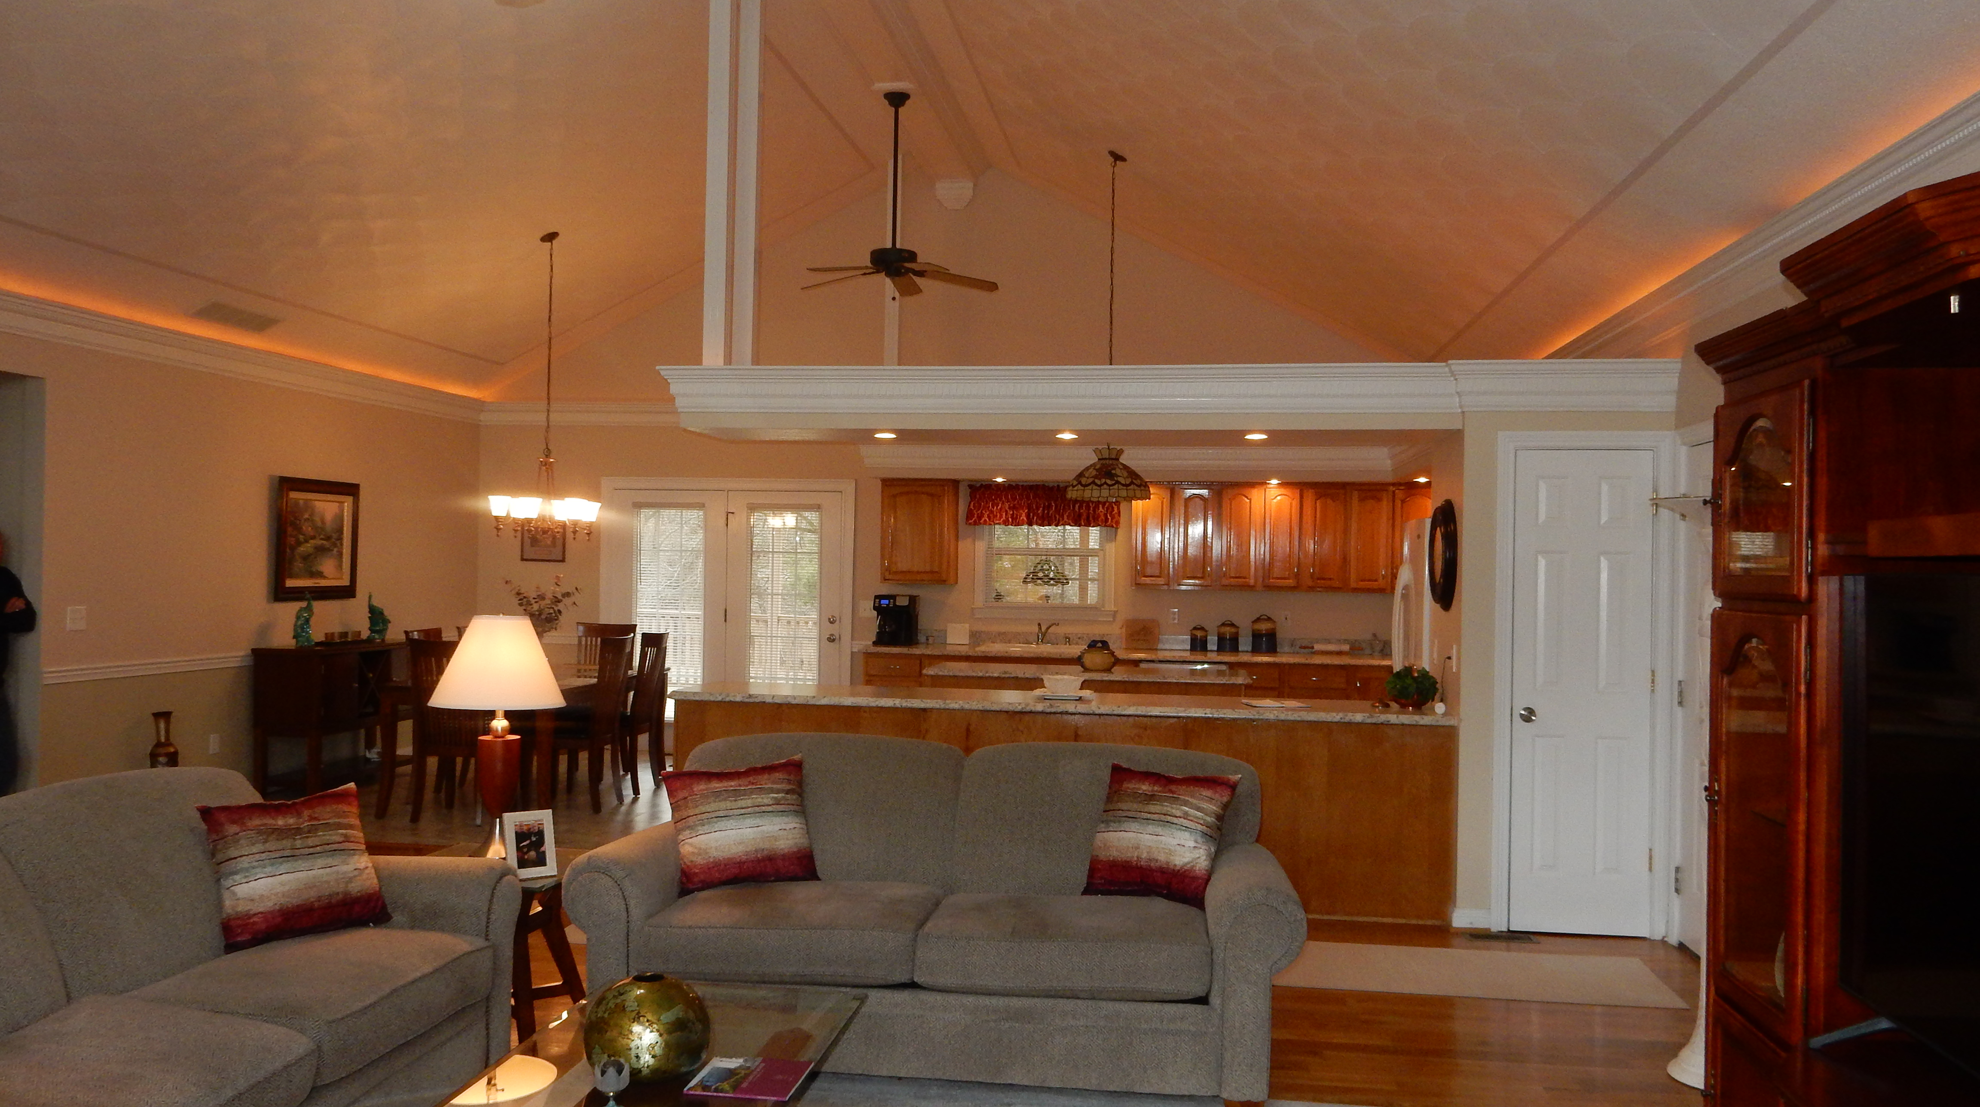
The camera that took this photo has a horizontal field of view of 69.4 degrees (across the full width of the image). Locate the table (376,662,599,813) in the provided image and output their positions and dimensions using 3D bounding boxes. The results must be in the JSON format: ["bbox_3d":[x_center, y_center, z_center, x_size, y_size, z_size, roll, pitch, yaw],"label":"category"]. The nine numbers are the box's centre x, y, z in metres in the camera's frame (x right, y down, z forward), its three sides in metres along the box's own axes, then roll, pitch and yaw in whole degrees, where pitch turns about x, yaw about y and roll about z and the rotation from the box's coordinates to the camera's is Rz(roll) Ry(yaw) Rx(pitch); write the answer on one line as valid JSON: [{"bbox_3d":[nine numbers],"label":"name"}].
[{"bbox_3d":[-2.877,1.171,9.155,1.100,0.768,1.880,1,0,8],"label":"table"}]

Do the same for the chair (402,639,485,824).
[{"bbox_3d":[-3.081,1.022,8.390,0.470,1.055,0.580,1,0,9],"label":"chair"}]

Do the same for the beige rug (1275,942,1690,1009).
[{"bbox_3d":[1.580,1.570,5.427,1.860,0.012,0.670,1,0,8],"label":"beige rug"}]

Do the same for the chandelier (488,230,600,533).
[{"bbox_3d":[-2.800,-1.057,9.049,0.750,1.910,0.750,1,0,9],"label":"chandelier"}]

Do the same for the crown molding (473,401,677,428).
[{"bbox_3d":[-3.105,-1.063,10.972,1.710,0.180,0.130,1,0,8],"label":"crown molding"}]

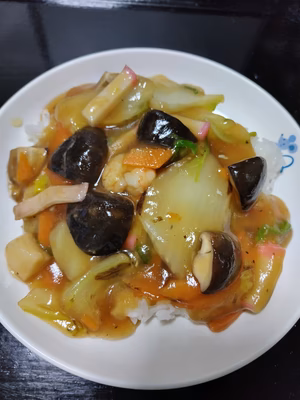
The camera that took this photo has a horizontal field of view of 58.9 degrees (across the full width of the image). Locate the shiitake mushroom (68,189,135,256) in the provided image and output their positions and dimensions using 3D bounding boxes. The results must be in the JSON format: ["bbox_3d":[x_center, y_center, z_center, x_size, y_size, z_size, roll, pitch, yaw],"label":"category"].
[{"bbox_3d":[-0.033,0.015,0.169,0.039,0.018,0.037,6,74,-3],"label":"shiitake mushroom"}]

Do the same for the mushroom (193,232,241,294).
[{"bbox_3d":[0.042,0.047,0.177,0.025,0.017,0.036,31,62,-36],"label":"mushroom"}]

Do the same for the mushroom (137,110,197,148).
[{"bbox_3d":[0.015,-0.053,0.200,0.040,0.018,0.024,13,76,-5],"label":"mushroom"}]

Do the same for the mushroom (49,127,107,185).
[{"bbox_3d":[-0.045,-0.029,0.185,0.035,0.018,0.043,42,75,16],"label":"mushroom"}]

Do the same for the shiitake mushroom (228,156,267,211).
[{"bbox_3d":[0.072,-0.013,0.195,0.028,0.016,0.037,-8,70,-14],"label":"shiitake mushroom"}]

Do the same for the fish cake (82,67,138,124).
[{"bbox_3d":[-0.032,-0.085,0.213,0.012,0.010,0.057,36,78,10],"label":"fish cake"}]

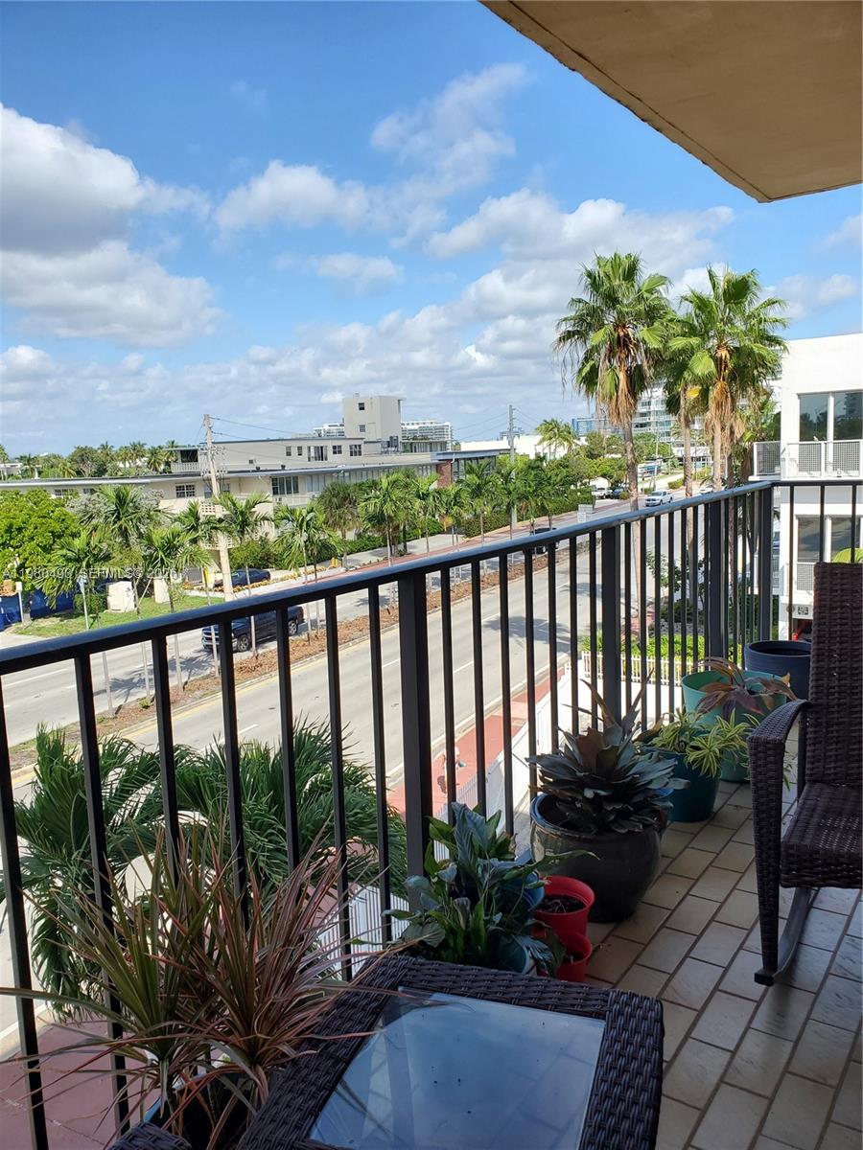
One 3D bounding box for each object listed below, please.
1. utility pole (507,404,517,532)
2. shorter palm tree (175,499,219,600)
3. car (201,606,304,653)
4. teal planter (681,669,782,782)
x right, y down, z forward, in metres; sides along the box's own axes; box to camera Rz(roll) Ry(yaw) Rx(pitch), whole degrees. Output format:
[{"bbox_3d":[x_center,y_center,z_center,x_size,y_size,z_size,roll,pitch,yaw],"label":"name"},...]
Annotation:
[{"bbox_3d":[9.188,-12.262,97.687,0.500,13.626,0.500,-3,8,0],"label":"utility pole"},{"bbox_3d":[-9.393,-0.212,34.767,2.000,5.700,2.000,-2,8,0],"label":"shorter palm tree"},{"bbox_3d":[-8.677,2.379,42.430,2.050,1.880,5.850,2,9,27],"label":"car"},{"bbox_3d":[1.211,0.611,3.469,0.392,0.364,0.392,-2,8,0],"label":"teal planter"}]

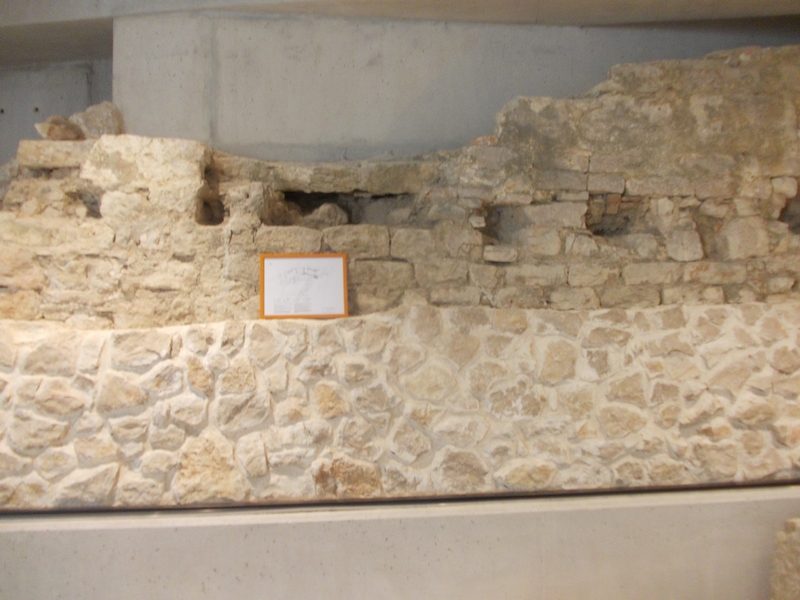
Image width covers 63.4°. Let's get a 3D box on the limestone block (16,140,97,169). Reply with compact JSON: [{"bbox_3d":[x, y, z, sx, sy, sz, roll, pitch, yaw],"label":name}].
[{"bbox_3d":[-1.761,-0.746,3.317,0.393,0.136,0.200,0,-1,-6],"label":"limestone block"}]

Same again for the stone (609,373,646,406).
[{"bbox_3d":[1.260,0.497,3.657,0.217,0.186,0.141,0,2,-6],"label":"stone"}]

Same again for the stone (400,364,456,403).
[{"bbox_3d":[0.145,0.447,3.549,0.298,0.201,0.171,0,2,-6],"label":"stone"}]

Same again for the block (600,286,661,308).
[{"bbox_3d":[1.181,-0.012,3.436,0.327,0.114,0.180,0,-1,-7],"label":"block"}]

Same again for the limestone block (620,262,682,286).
[{"bbox_3d":[1.301,-0.131,3.453,0.330,0.125,0.180,0,-1,-7],"label":"limestone block"}]

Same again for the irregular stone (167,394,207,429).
[{"bbox_3d":[-1.039,0.543,3.149,0.187,0.158,0.140,0,-1,-6],"label":"irregular stone"}]

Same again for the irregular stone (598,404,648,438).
[{"bbox_3d":[1.241,0.674,3.681,0.282,0.188,0.160,-1,3,-4],"label":"irregular stone"}]

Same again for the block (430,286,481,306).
[{"bbox_3d":[0.297,-0.023,3.649,0.285,0.109,0.150,-1,3,-4],"label":"block"}]

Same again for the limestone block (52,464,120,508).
[{"bbox_3d":[-1.520,0.893,3.189,0.303,0.205,0.180,-1,-3,-4],"label":"limestone block"}]

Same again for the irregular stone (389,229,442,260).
[{"bbox_3d":[0.070,-0.274,3.308,0.261,0.159,0.190,0,-1,-7],"label":"irregular stone"}]

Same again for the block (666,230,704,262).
[{"bbox_3d":[1.562,-0.304,3.541,0.200,0.167,0.150,0,-1,-6],"label":"block"}]

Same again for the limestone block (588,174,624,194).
[{"bbox_3d":[1.165,-0.657,3.736,0.209,0.111,0.160,0,2,-6],"label":"limestone block"}]

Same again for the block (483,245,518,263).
[{"bbox_3d":[0.524,-0.242,3.452,0.187,0.093,0.150,-1,-3,-4],"label":"block"}]

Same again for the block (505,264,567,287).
[{"bbox_3d":[0.755,-0.140,3.705,0.352,0.121,0.160,0,2,-6],"label":"block"}]

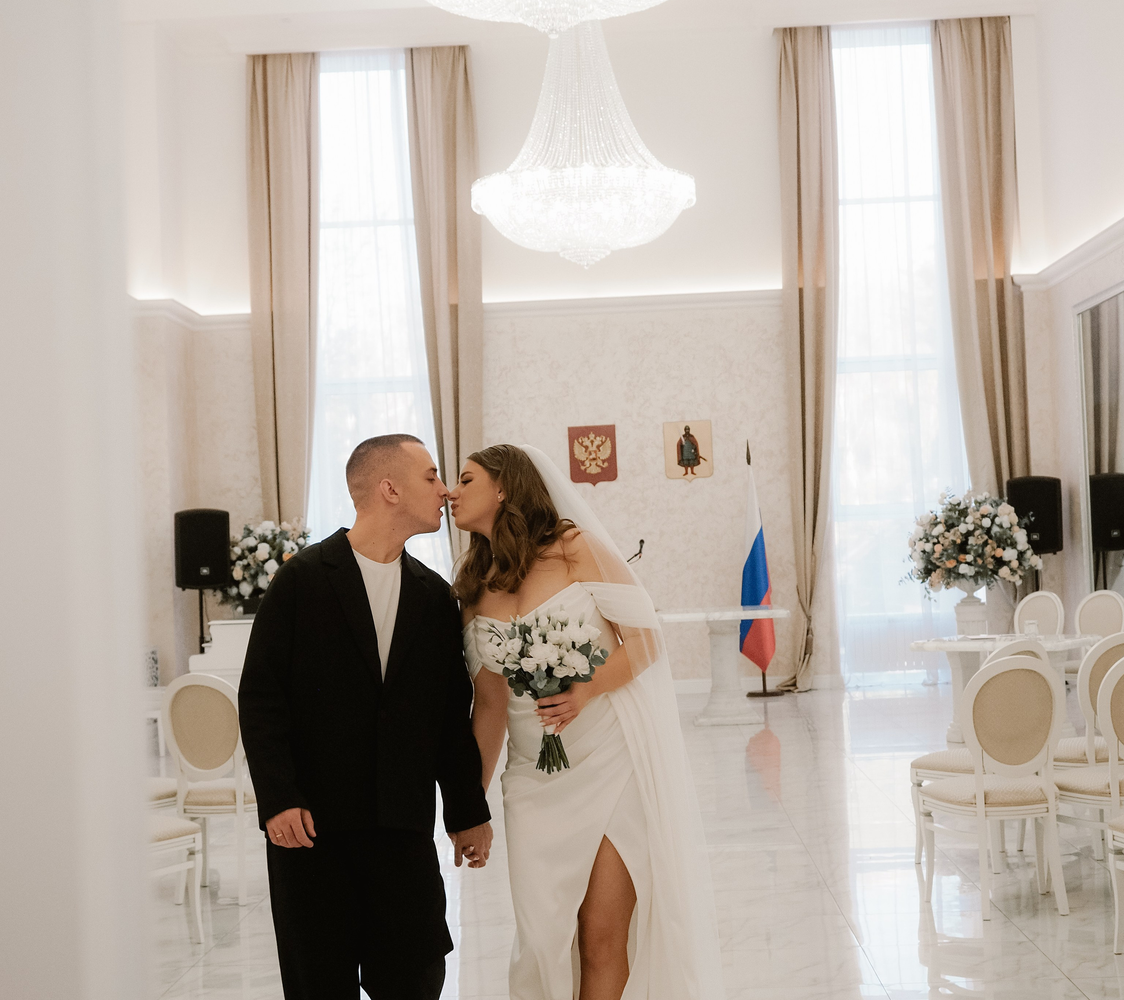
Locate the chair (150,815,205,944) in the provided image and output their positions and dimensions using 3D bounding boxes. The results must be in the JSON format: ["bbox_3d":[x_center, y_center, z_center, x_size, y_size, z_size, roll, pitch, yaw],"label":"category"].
[{"bbox_3d":[-1.694,1.206,7.129,0.500,0.980,0.570,-3,-2,24],"label":"chair"}]

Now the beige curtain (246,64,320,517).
[{"bbox_3d":[-2.572,-1.148,18.250,0.700,6.280,0.250,-2,-1,2],"label":"beige curtain"}]

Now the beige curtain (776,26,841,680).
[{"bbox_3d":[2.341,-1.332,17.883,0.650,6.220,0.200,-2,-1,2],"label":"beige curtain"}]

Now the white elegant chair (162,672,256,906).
[{"bbox_3d":[-1.459,1.226,8.232,0.520,0.975,0.550,-3,-1,14],"label":"white elegant chair"}]

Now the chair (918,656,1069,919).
[{"bbox_3d":[1.687,1.081,7.317,0.520,0.975,0.550,-2,-1,-9],"label":"chair"}]

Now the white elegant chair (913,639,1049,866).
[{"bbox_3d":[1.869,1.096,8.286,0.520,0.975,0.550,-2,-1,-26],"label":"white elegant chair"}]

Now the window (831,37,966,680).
[{"bbox_3d":[3.207,-1.402,18.070,1.350,6.250,0.180,-2,-1,2],"label":"window"}]

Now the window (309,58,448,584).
[{"bbox_3d":[-1.836,-1.199,18.268,1.350,6.200,0.180,-2,-1,2],"label":"window"}]

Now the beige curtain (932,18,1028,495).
[{"bbox_3d":[4.038,-1.408,17.987,0.780,6.310,0.250,-2,-1,2],"label":"beige curtain"}]

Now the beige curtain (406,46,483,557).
[{"bbox_3d":[-1.084,-1.202,18.191,0.660,6.280,0.250,-2,-1,2],"label":"beige curtain"}]

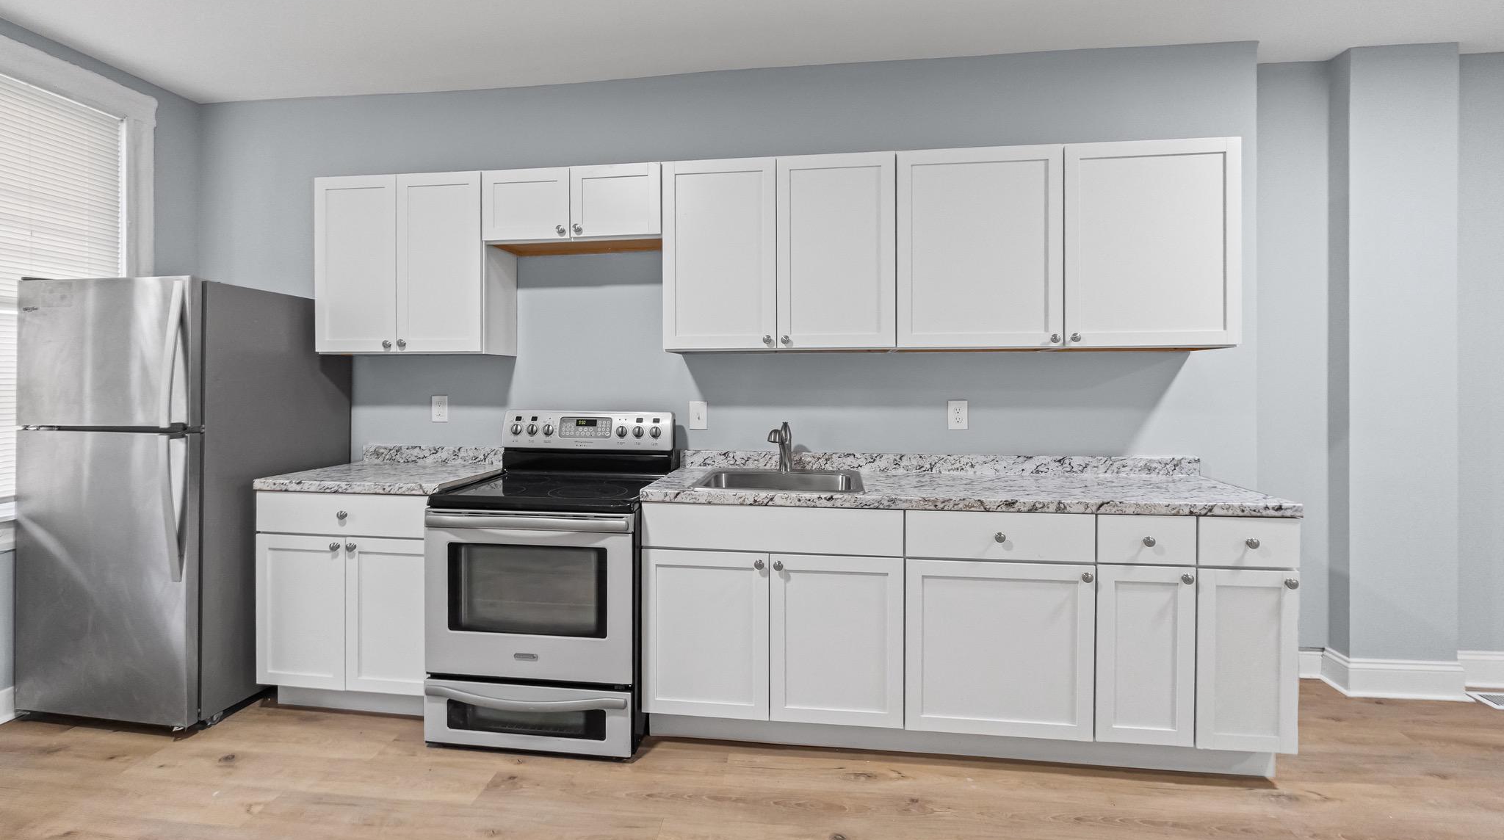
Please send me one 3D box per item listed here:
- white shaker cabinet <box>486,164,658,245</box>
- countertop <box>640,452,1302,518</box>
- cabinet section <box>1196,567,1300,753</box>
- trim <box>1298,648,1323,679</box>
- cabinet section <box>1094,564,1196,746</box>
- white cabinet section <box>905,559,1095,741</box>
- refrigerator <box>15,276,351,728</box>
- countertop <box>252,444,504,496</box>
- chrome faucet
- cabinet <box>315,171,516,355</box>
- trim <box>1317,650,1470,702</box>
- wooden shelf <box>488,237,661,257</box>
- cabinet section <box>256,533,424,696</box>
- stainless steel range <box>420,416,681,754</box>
[{"bbox_3d":[-0.718,-0.882,2.871,0.768,0.294,0.325,0,1,8],"label":"white shaker cabinet"},{"bbox_3d":[0.707,0.222,2.541,2.132,0.148,0.631,0,1,8],"label":"countertop"},{"bbox_3d":[1.595,0.755,2.374,0.298,0.574,0.550,0,1,8],"label":"cabinet section"},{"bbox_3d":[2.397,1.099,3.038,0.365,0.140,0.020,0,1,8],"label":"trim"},{"bbox_3d":[1.298,0.753,2.414,0.301,0.574,0.550,0,1,8],"label":"cabinet section"},{"bbox_3d":[0.850,0.749,2.475,0.603,0.574,0.550,0,1,8],"label":"white cabinet section"},{"bbox_3d":[-2.359,0.307,2.841,0.771,1.666,0.823,1,1,9],"label":"refrigerator"},{"bbox_3d":[-1.495,0.203,2.835,0.771,0.148,0.631,0,1,8],"label":"countertop"},{"bbox_3d":[0.117,0.118,2.765,0.085,0.219,0.210,1,1,14],"label":"chrome faucet"},{"bbox_3d":[-1.475,-0.660,2.975,0.755,0.747,0.325,0,1,8],"label":"cabinet"},{"bbox_3d":[2.748,1.091,2.895,0.470,0.163,0.200,0,1,8],"label":"trim"},{"bbox_3d":[-0.719,-0.744,2.883,0.770,0.025,0.305,0,1,8],"label":"wooden shelf"},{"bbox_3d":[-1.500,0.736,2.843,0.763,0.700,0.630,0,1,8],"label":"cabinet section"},{"bbox_3d":[-0.752,0.561,2.670,0.762,1.184,0.730,0,1,8],"label":"stainless steel range"}]

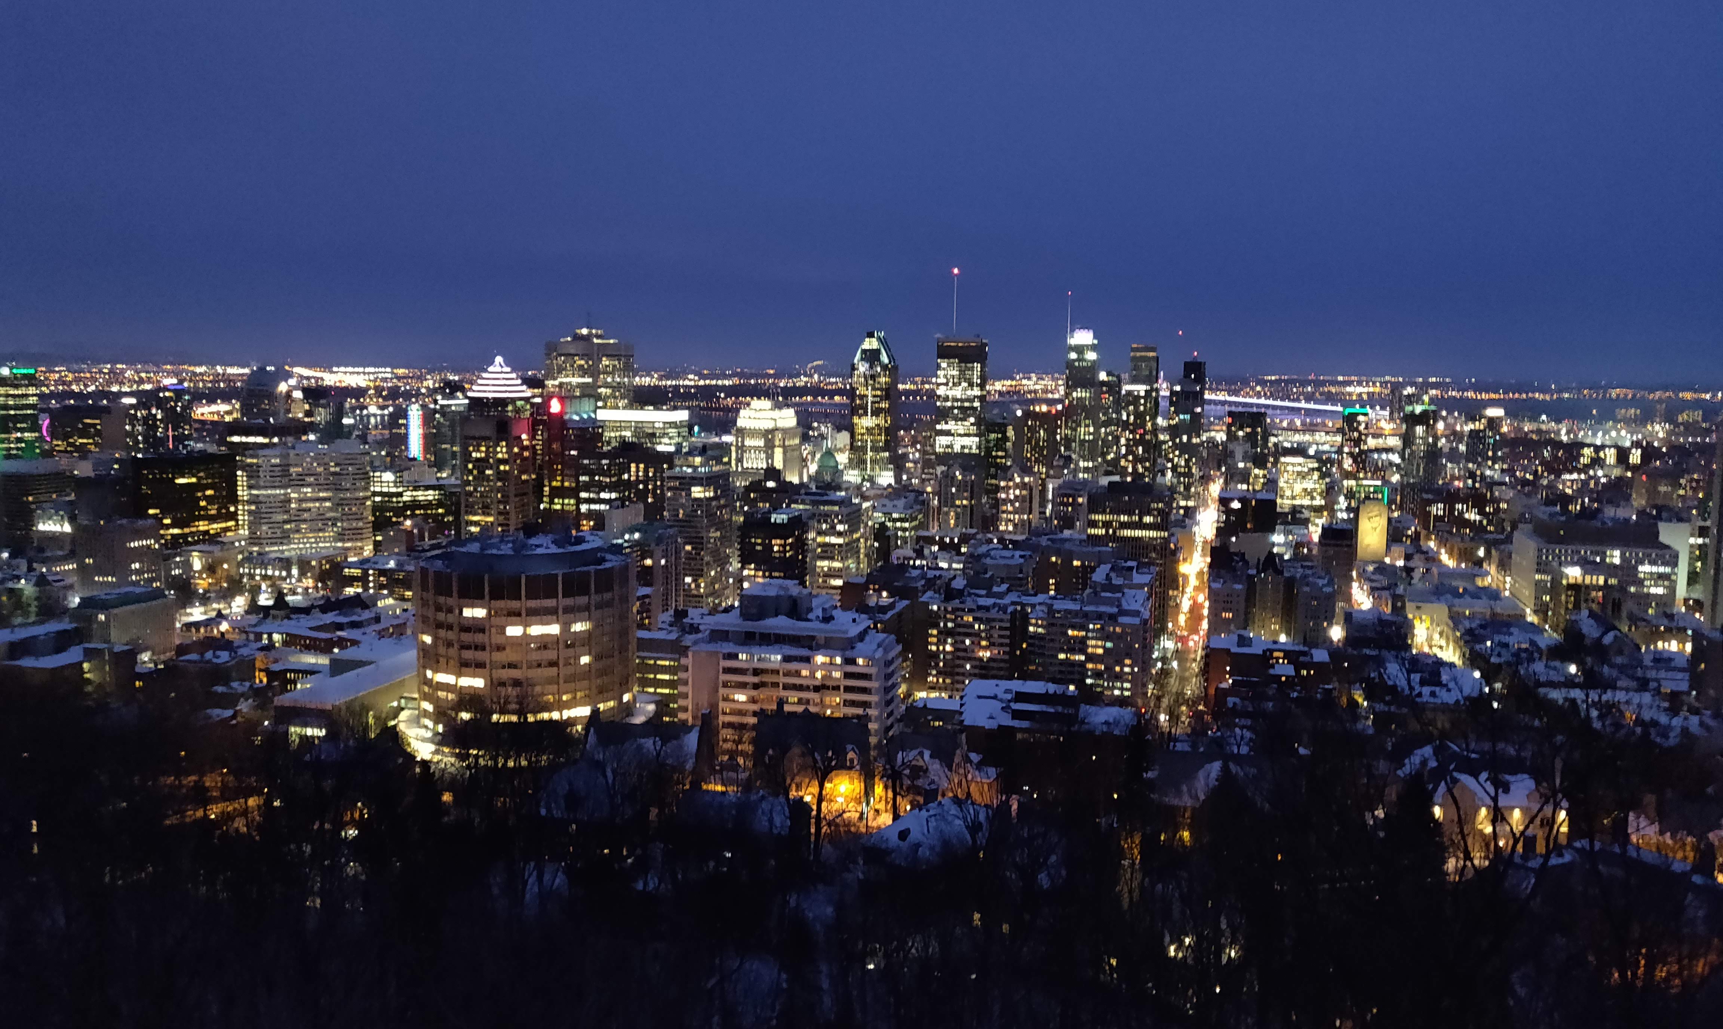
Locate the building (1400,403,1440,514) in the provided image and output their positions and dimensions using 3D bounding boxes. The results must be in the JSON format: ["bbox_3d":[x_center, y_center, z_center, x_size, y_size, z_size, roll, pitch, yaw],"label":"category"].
[{"bbox_3d":[601.410,-59.410,1339.780,31.000,120.000,30.000,3,7,16],"label":"building"}]

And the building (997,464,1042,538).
[{"bbox_3d":[109.330,5.540,860.130,27.000,79.000,26.000,3,7,17],"label":"building"}]

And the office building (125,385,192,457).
[{"bbox_3d":[-785.900,-81.190,1394.800,50.810,119.210,40.650,3,7,16],"label":"office building"}]

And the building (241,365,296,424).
[{"bbox_3d":[-585.470,-78.390,1235.780,33.000,138.000,31.000,3,7,16],"label":"building"}]

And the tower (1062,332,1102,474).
[{"bbox_3d":[267.690,-124.110,1503.090,38.000,199.000,38.000,3,7,16],"label":"tower"}]

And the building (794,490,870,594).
[{"bbox_3d":[-17.850,23.890,733.300,32.000,70.000,34.000,3,7,17],"label":"building"}]

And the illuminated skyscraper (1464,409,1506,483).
[{"bbox_3d":[650.990,-55.540,1298.320,38.000,106.000,32.000,3,7,17],"label":"illuminated skyscraper"}]

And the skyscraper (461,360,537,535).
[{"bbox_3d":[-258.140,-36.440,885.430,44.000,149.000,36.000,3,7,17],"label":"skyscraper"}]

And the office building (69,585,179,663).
[{"bbox_3d":[-261.920,39.620,441.320,18.000,23.000,27.000,3,7,15],"label":"office building"}]

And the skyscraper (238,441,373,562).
[{"bbox_3d":[-382.560,-5.940,859.340,80.840,85.780,33.680,-3,8,-27],"label":"skyscraper"}]

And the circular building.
[{"bbox_3d":[-79.550,25.400,294.740,50.000,40.000,50.000,-2,7,-15],"label":"circular building"}]

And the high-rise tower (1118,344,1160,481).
[{"bbox_3d":[300.550,-97.090,1355.170,38.110,178.000,38.110,3,7,16],"label":"high-rise tower"}]

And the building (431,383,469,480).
[{"bbox_3d":[-371.060,-49.510,1122.780,28.000,117.000,25.000,3,7,17],"label":"building"}]

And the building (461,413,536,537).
[{"bbox_3d":[-250.490,-12.480,859.200,41.000,106.000,30.000,3,7,17],"label":"building"}]

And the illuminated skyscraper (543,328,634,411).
[{"bbox_3d":[-276.180,-95.020,1268.330,78.540,188.000,78.540,3,7,16],"label":"illuminated skyscraper"}]

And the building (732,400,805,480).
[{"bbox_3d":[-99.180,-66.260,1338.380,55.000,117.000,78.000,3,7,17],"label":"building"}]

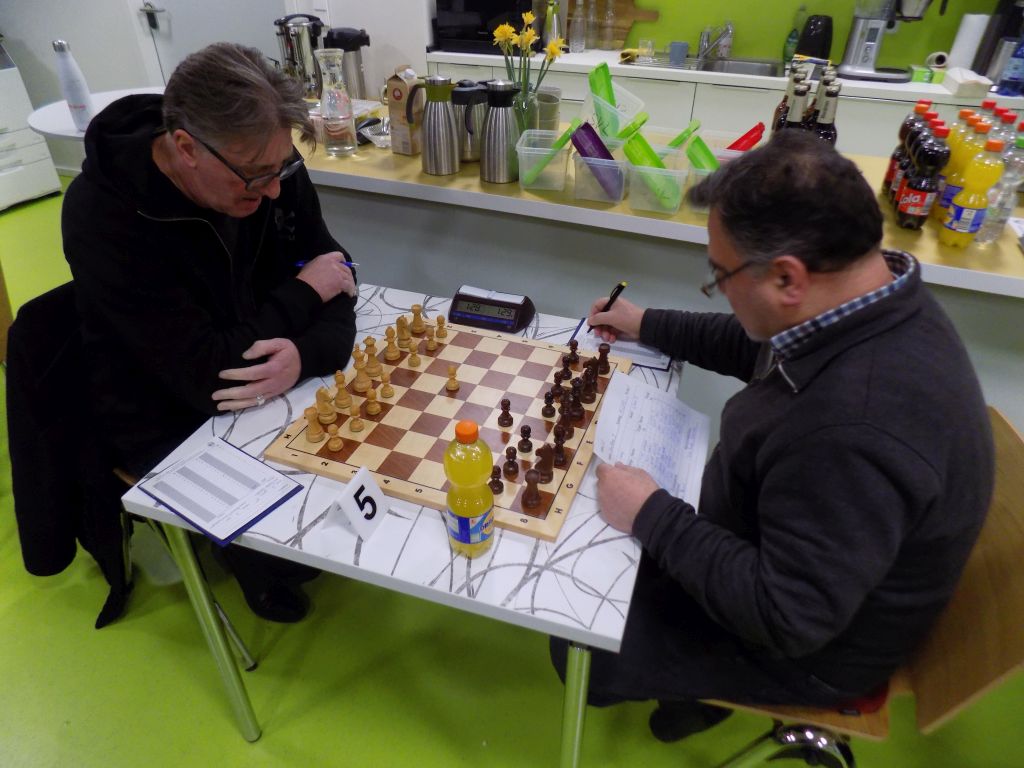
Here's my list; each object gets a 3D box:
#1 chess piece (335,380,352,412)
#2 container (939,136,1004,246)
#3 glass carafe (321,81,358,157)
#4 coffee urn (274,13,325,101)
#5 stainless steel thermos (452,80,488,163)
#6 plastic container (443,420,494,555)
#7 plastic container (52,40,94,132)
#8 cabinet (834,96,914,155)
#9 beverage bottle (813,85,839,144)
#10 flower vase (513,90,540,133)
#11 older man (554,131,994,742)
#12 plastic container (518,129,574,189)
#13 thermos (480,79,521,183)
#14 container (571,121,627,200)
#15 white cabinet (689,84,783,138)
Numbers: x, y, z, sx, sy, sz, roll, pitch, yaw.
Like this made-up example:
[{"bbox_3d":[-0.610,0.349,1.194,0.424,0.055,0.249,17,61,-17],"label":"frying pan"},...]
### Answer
[{"bbox_3d":[-0.312,0.006,1.241,0.032,0.071,0.032,13,36,16],"label":"chess piece"},{"bbox_3d":[1.006,-0.412,1.482,0.066,0.225,0.066,22,40,28],"label":"container"},{"bbox_3d":[-0.524,-0.832,2.019,0.100,0.286,0.100,1,35,0],"label":"glass carafe"},{"bbox_3d":[-0.868,-1.318,2.757,0.175,0.300,0.160,18,38,23],"label":"coffee urn"},{"bbox_3d":[-0.130,-0.785,2.026,0.150,0.212,0.115,1,35,0],"label":"stainless steel thermos"},{"bbox_3d":[-0.057,0.148,0.935,0.066,0.226,0.066,1,35,0],"label":"plastic container"},{"bbox_3d":[-1.396,-0.949,2.172,0.072,0.260,0.072,-18,39,-25],"label":"plastic container"},{"bbox_3d":[1.841,-1.153,3.617,0.600,0.790,0.580,13,36,16],"label":"cabinet"},{"bbox_3d":[0.798,-0.633,1.770,0.067,0.258,0.067,15,37,19],"label":"beverage bottle"},{"bbox_3d":[0.046,-0.810,2.081,0.085,0.180,0.085,1,34,1],"label":"flower vase"},{"bbox_3d":[0.377,0.225,1.214,0.680,1.300,0.660,9,35,12],"label":"older man"},{"bbox_3d":[0.095,-0.615,1.875,0.142,0.113,0.172,5,35,6],"label":"plastic container"},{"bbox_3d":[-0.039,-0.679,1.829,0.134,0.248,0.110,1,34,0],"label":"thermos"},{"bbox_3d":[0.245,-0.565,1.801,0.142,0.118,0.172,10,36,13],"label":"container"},{"bbox_3d":[1.421,-1.141,3.458,1.000,0.750,0.560,12,36,16],"label":"white cabinet"}]

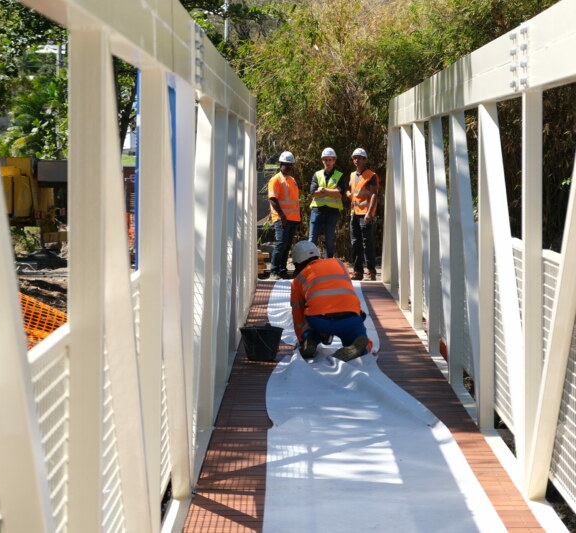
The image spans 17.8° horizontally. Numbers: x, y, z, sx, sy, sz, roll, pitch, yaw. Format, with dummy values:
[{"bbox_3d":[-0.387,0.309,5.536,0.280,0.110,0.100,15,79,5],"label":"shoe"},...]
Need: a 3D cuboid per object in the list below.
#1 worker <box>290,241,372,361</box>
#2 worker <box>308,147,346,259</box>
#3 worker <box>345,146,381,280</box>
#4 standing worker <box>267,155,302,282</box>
[{"bbox_3d":[0.378,0.282,16.020,0.680,1.000,1.000,0,2,-13],"label":"worker"},{"bbox_3d":[0.537,-0.723,25.400,0.510,1.820,0.380,0,2,2],"label":"worker"},{"bbox_3d":[1.027,-0.709,25.150,0.500,1.810,0.360,1,2,30],"label":"worker"},{"bbox_3d":[-0.044,-0.700,25.300,0.500,1.760,0.360,-1,2,-35],"label":"standing worker"}]

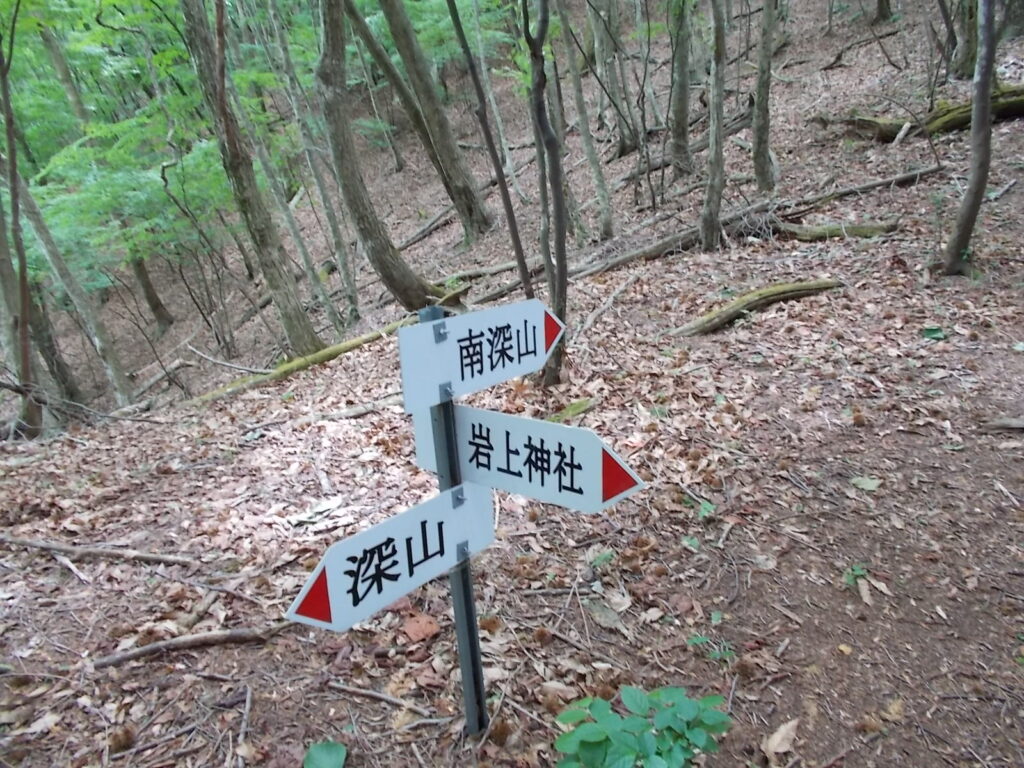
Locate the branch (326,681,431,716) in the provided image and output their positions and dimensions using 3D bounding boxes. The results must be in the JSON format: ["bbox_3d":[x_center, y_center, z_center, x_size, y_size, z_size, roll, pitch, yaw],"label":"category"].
[{"bbox_3d":[-0.364,0.845,2.069,0.355,0.020,0.020,2,20,31],"label":"branch"}]

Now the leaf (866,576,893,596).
[{"bbox_3d":[1.057,0.583,2.215,0.025,0.015,0.100,-13,18,-13],"label":"leaf"}]

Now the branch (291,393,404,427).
[{"bbox_3d":[-0.831,0.134,3.937,0.594,0.045,0.080,-14,19,-23],"label":"branch"}]

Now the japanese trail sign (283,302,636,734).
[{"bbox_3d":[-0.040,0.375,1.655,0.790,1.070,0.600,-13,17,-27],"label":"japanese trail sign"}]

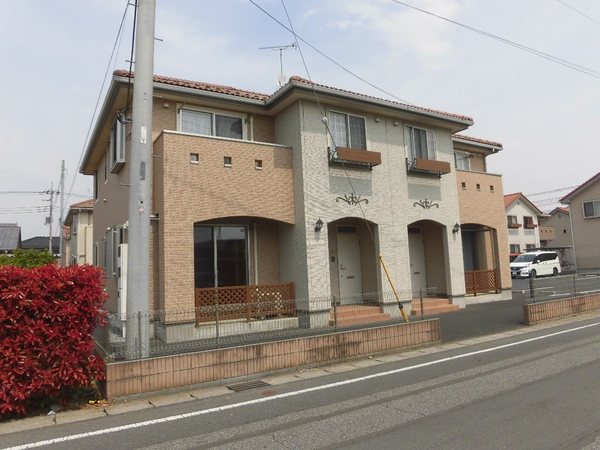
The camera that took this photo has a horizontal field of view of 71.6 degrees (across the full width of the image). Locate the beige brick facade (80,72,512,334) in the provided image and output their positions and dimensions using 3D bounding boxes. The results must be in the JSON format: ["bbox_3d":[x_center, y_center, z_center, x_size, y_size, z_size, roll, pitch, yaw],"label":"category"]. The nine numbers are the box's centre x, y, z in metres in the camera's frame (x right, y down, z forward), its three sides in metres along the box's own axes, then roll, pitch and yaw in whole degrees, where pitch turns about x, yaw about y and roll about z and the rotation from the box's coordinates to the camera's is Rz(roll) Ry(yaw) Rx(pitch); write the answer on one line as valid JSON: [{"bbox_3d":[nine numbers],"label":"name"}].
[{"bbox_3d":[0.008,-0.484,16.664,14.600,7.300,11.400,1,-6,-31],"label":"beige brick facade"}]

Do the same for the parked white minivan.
[{"bbox_3d":[17.663,3.033,31.428,4.750,1.870,1.740,1,-6,-30],"label":"parked white minivan"}]

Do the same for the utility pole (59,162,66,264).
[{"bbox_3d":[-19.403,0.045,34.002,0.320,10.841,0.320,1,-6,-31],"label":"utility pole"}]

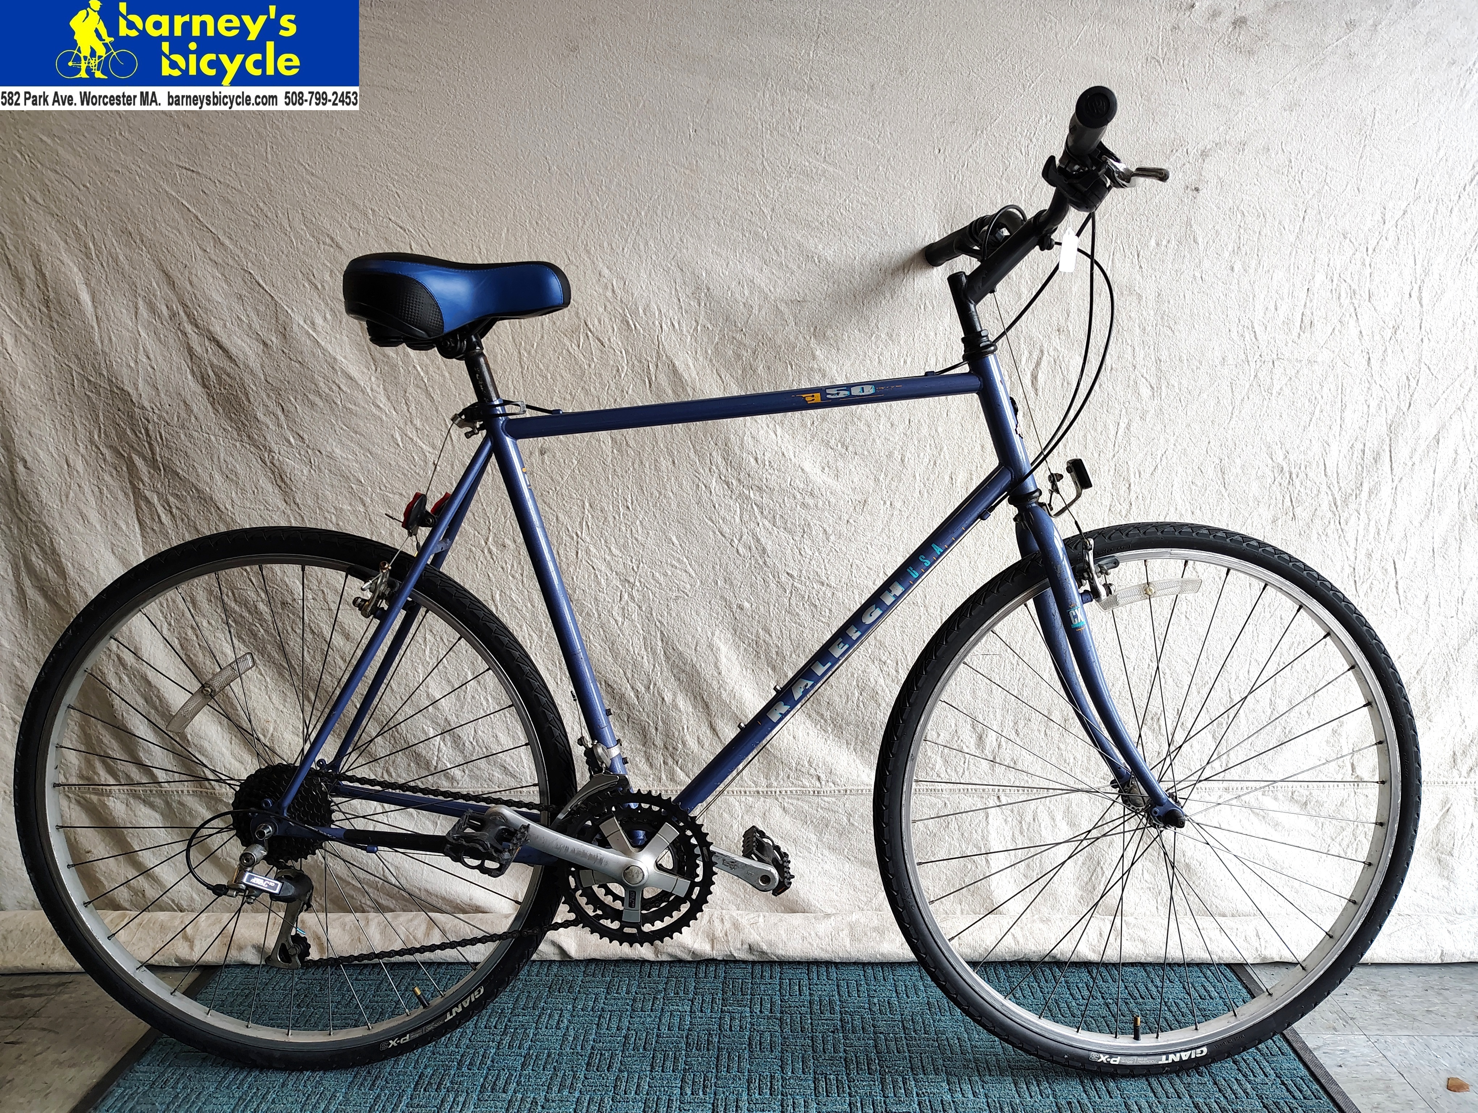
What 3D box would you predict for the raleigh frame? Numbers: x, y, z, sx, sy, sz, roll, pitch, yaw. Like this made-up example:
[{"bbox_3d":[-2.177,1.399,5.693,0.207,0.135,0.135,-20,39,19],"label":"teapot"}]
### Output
[{"bbox_3d":[-0.024,0.050,1.245,1.100,0.645,0.145,0,5,1],"label":"raleigh frame"}]

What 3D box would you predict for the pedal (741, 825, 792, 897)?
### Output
[{"bbox_3d":[0.040,0.418,1.417,0.027,0.074,0.090,-38,4,4],"label":"pedal"}]

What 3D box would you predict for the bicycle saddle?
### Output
[{"bbox_3d":[-0.324,-0.298,1.216,0.258,0.110,0.200,0,5,1],"label":"bicycle saddle"}]

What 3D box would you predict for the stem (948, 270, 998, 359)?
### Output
[{"bbox_3d":[0.273,-0.284,1.211,0.044,0.102,0.041,-19,5,-2],"label":"stem"}]

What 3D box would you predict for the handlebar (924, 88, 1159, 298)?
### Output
[{"bbox_3d":[0.342,-0.364,1.210,0.150,0.136,0.610,0,4,-3],"label":"handlebar"}]

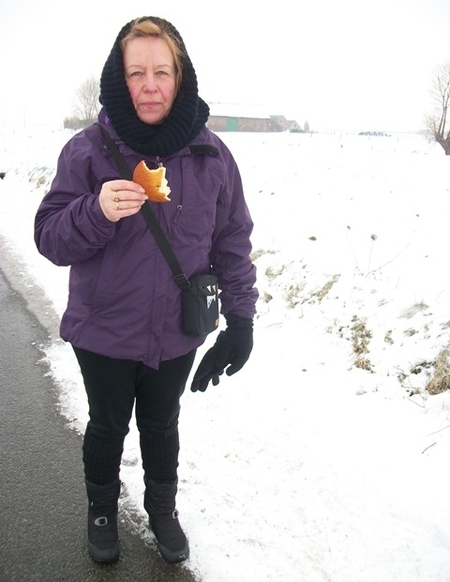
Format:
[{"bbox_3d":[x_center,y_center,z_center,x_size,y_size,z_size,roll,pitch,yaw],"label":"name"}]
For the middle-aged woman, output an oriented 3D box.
[{"bbox_3d":[-0.239,0.081,1.659,0.660,1.660,0.450,0,17,-6],"label":"middle-aged woman"}]

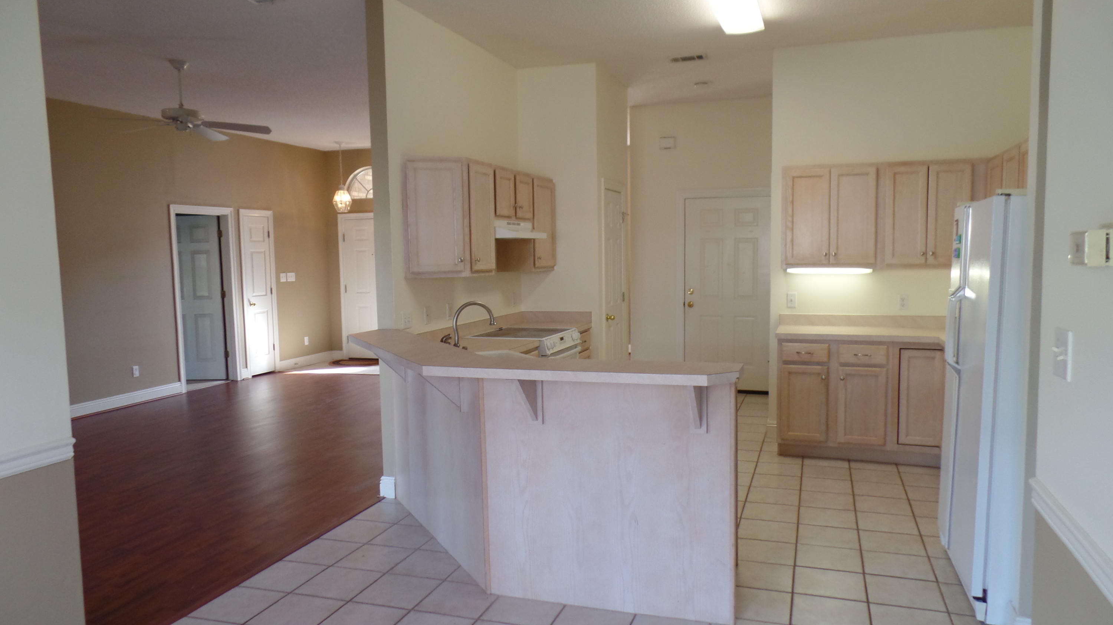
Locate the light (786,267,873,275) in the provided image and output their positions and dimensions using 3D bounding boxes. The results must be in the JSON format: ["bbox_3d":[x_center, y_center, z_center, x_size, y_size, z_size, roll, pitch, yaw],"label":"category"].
[{"bbox_3d":[1.982,-0.300,5.387,0.584,0.046,0.110,1,5,19],"label":"light"}]

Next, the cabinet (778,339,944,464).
[{"bbox_3d":[2.204,0.599,5.383,1.120,0.875,0.580,1,5,19],"label":"cabinet"}]

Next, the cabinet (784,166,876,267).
[{"bbox_3d":[1.997,-0.692,5.446,0.625,0.735,0.325,1,5,19],"label":"cabinet"}]

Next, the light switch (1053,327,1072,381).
[{"bbox_3d":[1.195,0.099,1.760,0.022,0.116,0.115,1,5,19],"label":"light switch"}]

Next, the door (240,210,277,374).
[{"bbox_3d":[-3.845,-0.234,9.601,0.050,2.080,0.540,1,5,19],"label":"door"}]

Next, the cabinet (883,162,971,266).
[{"bbox_3d":[2.590,-0.684,5.237,0.553,0.730,0.325,1,5,19],"label":"cabinet"}]

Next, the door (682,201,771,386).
[{"bbox_3d":[1.824,-0.192,7.870,0.913,2.040,0.050,1,5,19],"label":"door"}]

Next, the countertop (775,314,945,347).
[{"bbox_3d":[2.209,0.101,5.326,1.180,0.133,0.600,1,5,19],"label":"countertop"}]

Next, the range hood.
[{"bbox_3d":[-0.412,-0.608,5.505,0.455,0.140,0.750,1,5,19],"label":"range hood"}]

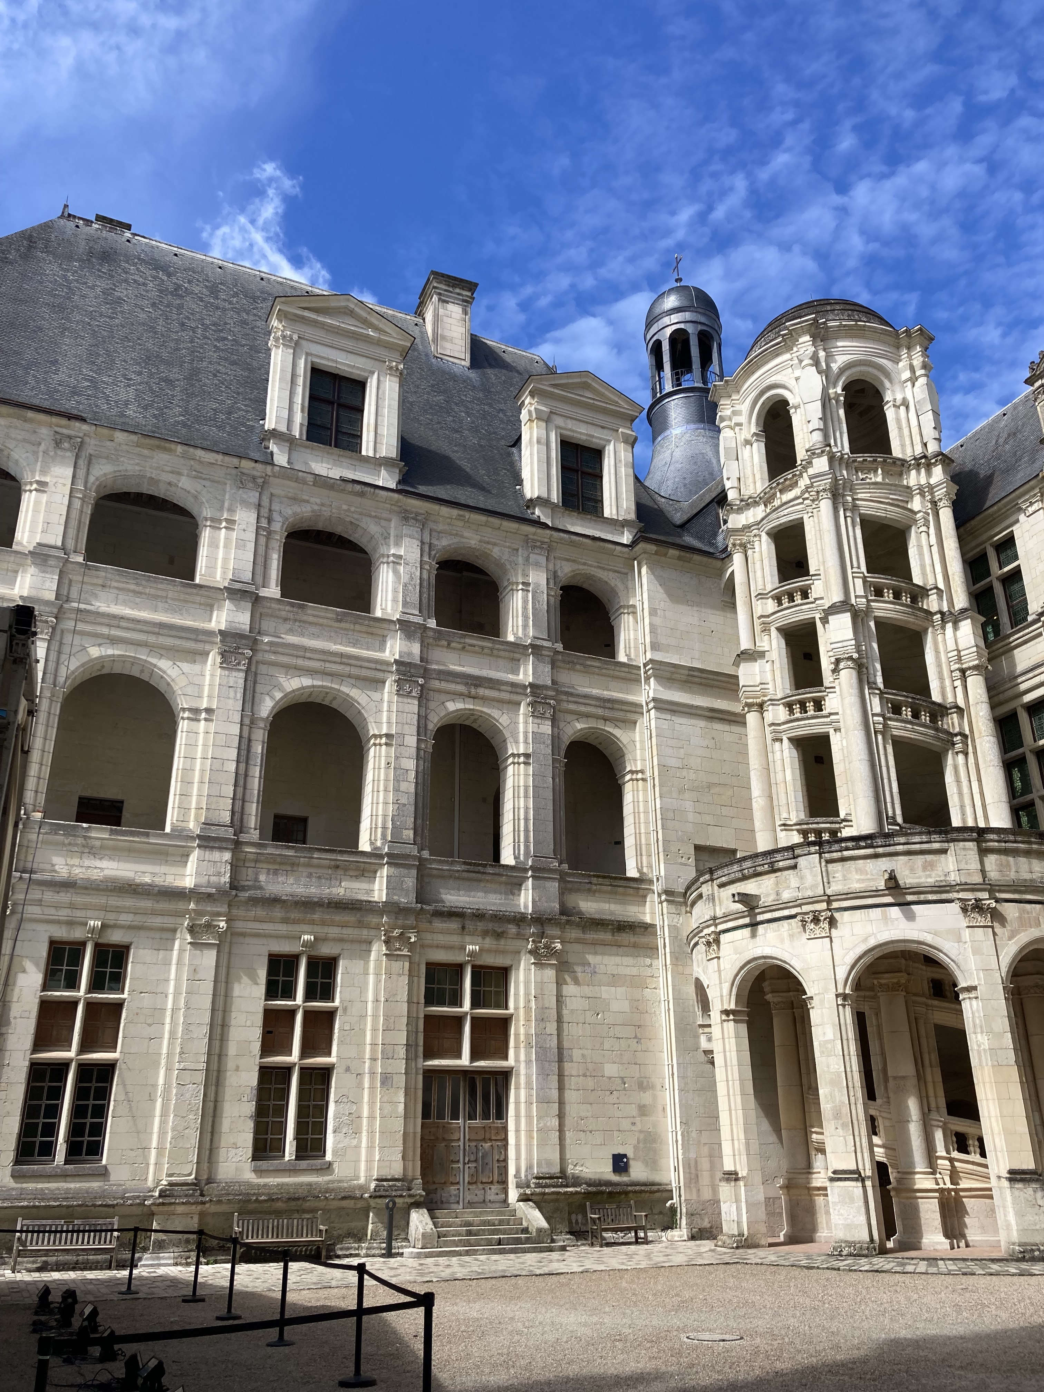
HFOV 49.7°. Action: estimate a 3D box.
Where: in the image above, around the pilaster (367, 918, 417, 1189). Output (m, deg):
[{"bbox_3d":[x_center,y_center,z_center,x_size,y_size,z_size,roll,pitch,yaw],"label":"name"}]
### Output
[{"bbox_3d":[-3.148,8.788,27.632,0.950,6.200,0.350,9,-25,-23],"label":"pilaster"}]

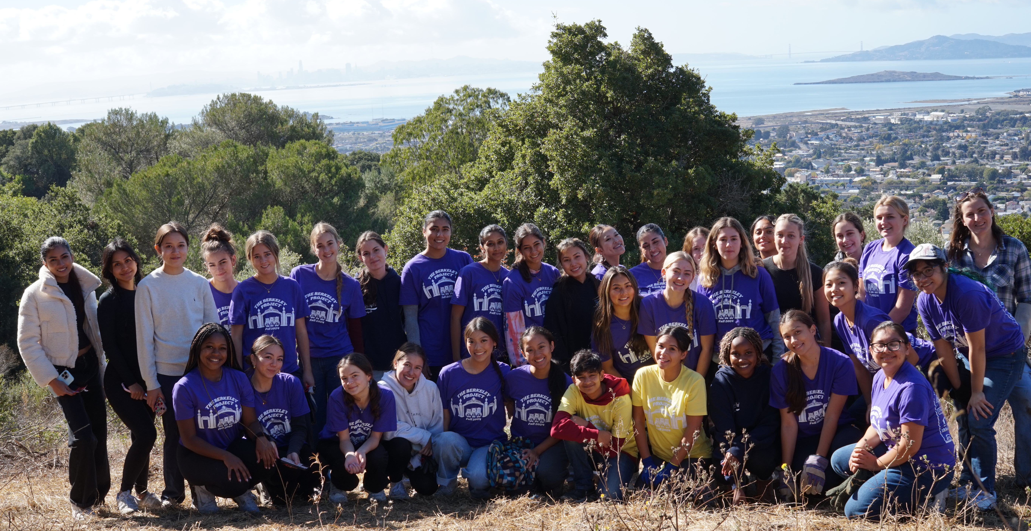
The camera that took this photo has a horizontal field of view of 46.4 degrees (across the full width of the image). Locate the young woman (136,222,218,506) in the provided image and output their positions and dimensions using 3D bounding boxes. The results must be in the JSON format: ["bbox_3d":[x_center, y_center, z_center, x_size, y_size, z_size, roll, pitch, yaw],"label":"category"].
[{"bbox_3d":[-1.964,0.568,6.970,0.470,1.660,0.310,-5,10,-12],"label":"young woman"}]

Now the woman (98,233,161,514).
[{"bbox_3d":[-2.168,0.629,6.888,0.420,1.594,0.380,-12,13,-42],"label":"woman"}]

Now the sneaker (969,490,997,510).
[{"bbox_3d":[2.435,1.222,6.270,0.100,0.110,0.250,6,13,40],"label":"sneaker"}]

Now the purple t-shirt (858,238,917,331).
[{"bbox_3d":[2.083,0.119,6.720,0.420,0.555,0.280,5,12,38],"label":"purple t-shirt"}]

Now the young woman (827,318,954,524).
[{"bbox_3d":[2.031,0.814,6.470,0.640,1.050,0.480,-7,10,-21],"label":"young woman"}]

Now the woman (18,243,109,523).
[{"bbox_3d":[-2.551,0.645,6.780,0.480,1.632,0.360,-9,12,-35],"label":"woman"}]

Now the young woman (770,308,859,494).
[{"bbox_3d":[1.593,0.722,6.380,0.480,0.983,0.620,0,10,14],"label":"young woman"}]

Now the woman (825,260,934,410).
[{"bbox_3d":[1.947,0.603,6.420,0.720,1.280,0.480,-12,14,-44],"label":"woman"}]

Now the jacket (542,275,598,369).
[{"bbox_3d":[0.328,0.359,7.050,0.460,0.620,0.300,-2,10,2],"label":"jacket"}]

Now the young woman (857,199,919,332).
[{"bbox_3d":[2.127,0.439,6.952,0.320,1.702,0.480,-12,13,-42],"label":"young woman"}]

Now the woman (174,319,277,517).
[{"bbox_3d":[-1.691,0.861,6.960,0.540,1.080,0.640,-7,10,-22],"label":"woman"}]

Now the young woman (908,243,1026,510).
[{"bbox_3d":[2.344,0.575,6.240,0.680,1.397,0.480,-10,13,-39],"label":"young woman"}]

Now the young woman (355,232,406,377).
[{"bbox_3d":[-0.831,0.563,7.599,0.480,1.576,0.300,-4,10,-7],"label":"young woman"}]

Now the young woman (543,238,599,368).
[{"bbox_3d":[0.351,0.592,7.330,0.480,1.540,0.330,-3,10,-2],"label":"young woman"}]

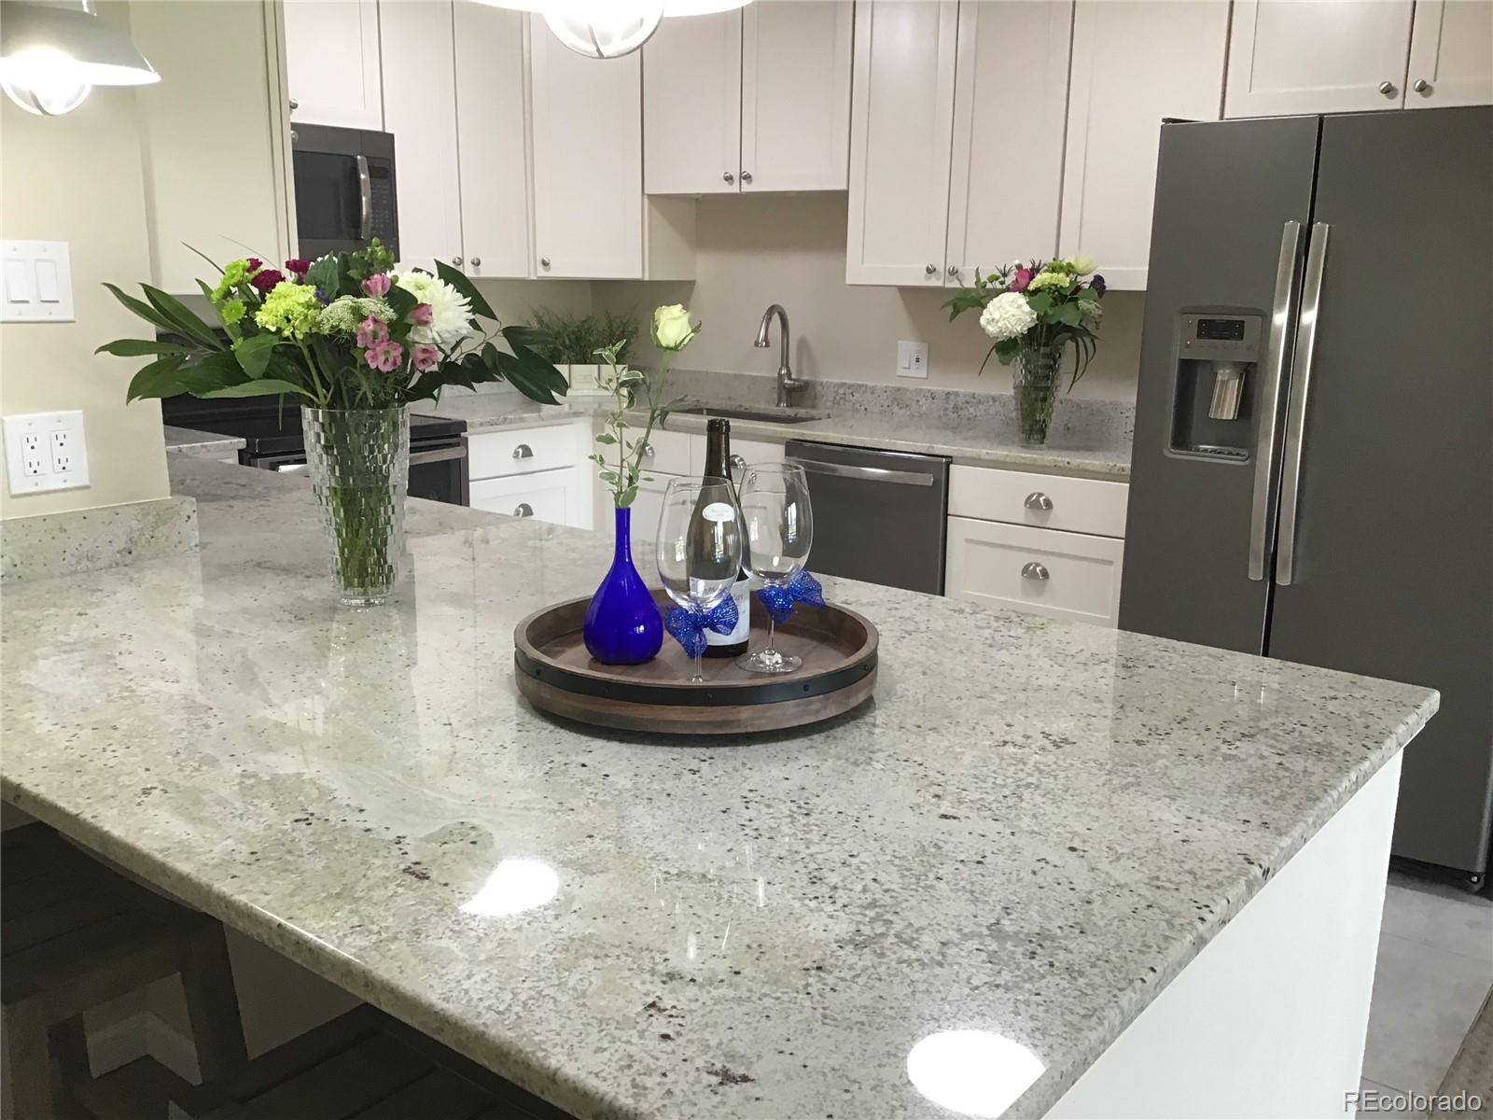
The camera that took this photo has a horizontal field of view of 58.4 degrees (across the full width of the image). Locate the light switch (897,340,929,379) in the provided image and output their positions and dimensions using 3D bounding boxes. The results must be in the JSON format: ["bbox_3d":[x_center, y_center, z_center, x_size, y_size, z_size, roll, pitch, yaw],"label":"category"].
[{"bbox_3d":[0.577,-0.699,4.664,0.121,0.121,0.012,11,15,38],"label":"light switch"}]

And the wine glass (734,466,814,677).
[{"bbox_3d":[0.032,0.010,1.641,0.096,0.245,0.096,1,12,0],"label":"wine glass"}]

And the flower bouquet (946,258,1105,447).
[{"bbox_3d":[0.838,-0.621,4.014,0.460,0.554,0.420,10,15,38],"label":"flower bouquet"}]

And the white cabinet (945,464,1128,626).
[{"bbox_3d":[1.018,0.125,4.039,0.585,0.885,0.630,11,15,38],"label":"white cabinet"}]

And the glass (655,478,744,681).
[{"bbox_3d":[-0.054,0.028,1.550,0.097,0.245,0.097,1,12,0],"label":"glass"}]

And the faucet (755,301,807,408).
[{"bbox_3d":[0.136,-0.750,4.966,0.130,0.385,0.210,10,15,38],"label":"faucet"}]

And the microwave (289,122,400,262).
[{"bbox_3d":[-1.524,-1.149,4.189,0.390,0.415,0.760,11,15,38],"label":"microwave"}]

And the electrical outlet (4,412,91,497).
[{"bbox_3d":[-1.129,-0.172,2.167,0.010,0.127,0.123,10,15,38],"label":"electrical outlet"}]

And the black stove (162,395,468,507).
[{"bbox_3d":[-1.407,-0.123,4.337,0.680,1.170,0.760,11,15,38],"label":"black stove"}]

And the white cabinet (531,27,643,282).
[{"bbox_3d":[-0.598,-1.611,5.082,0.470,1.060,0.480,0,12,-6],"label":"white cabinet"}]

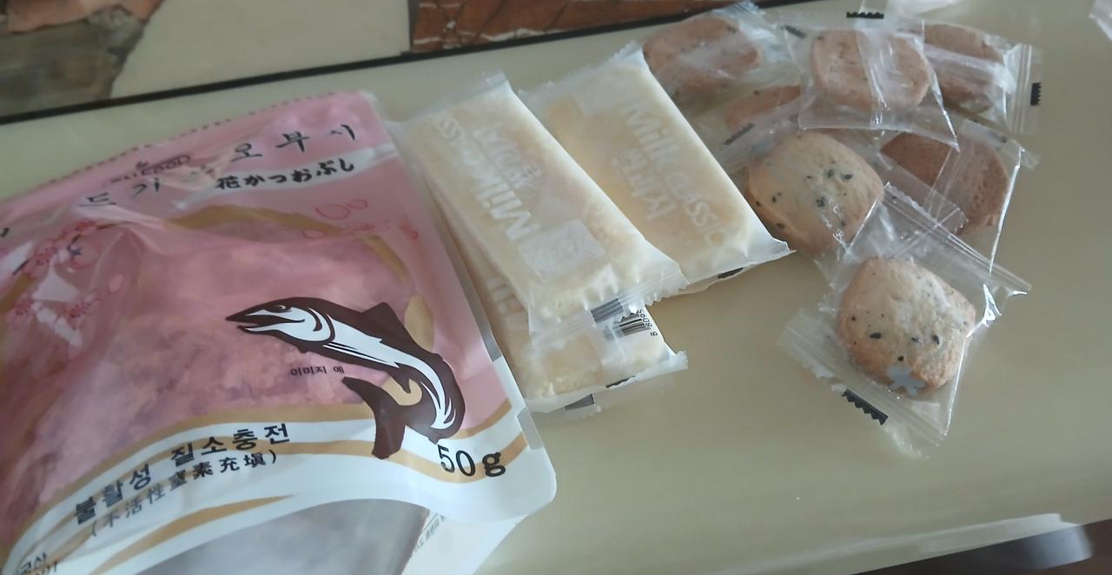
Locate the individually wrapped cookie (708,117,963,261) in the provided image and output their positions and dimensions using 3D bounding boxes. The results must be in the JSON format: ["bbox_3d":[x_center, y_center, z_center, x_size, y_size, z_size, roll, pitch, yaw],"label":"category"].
[{"bbox_3d":[0.107,-0.038,0.320,0.062,0.018,0.078,-34,62,-24],"label":"individually wrapped cookie"}]

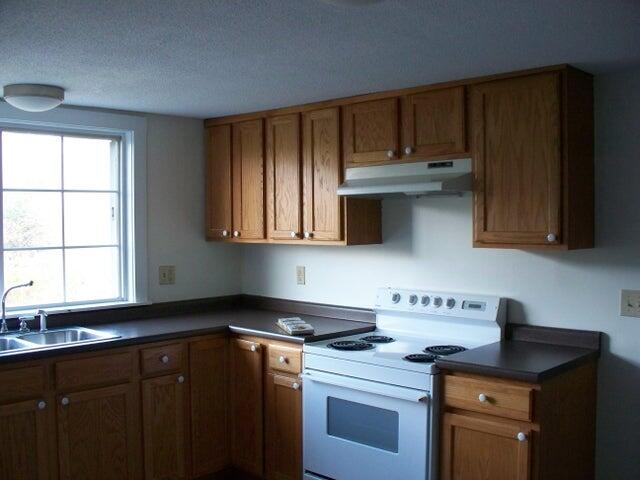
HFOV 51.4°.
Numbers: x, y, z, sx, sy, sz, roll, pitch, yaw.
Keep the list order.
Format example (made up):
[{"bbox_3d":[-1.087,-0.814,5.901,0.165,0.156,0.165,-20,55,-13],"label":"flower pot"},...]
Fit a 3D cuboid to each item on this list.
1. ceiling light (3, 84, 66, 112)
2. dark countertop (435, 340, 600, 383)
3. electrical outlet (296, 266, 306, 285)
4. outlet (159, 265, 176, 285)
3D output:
[{"bbox_3d":[-1.404,-0.686,3.279,0.277,0.106,0.277,0,1,0],"label":"ceiling light"},{"bbox_3d":[0.875,0.519,2.912,0.459,0.036,0.635,1,2,42],"label":"dark countertop"},{"bbox_3d":[-0.122,0.226,4.239,0.072,0.117,0.008,1,2,42],"label":"electrical outlet"},{"bbox_3d":[-0.953,0.222,4.177,0.008,0.117,0.118,1,2,42],"label":"outlet"}]

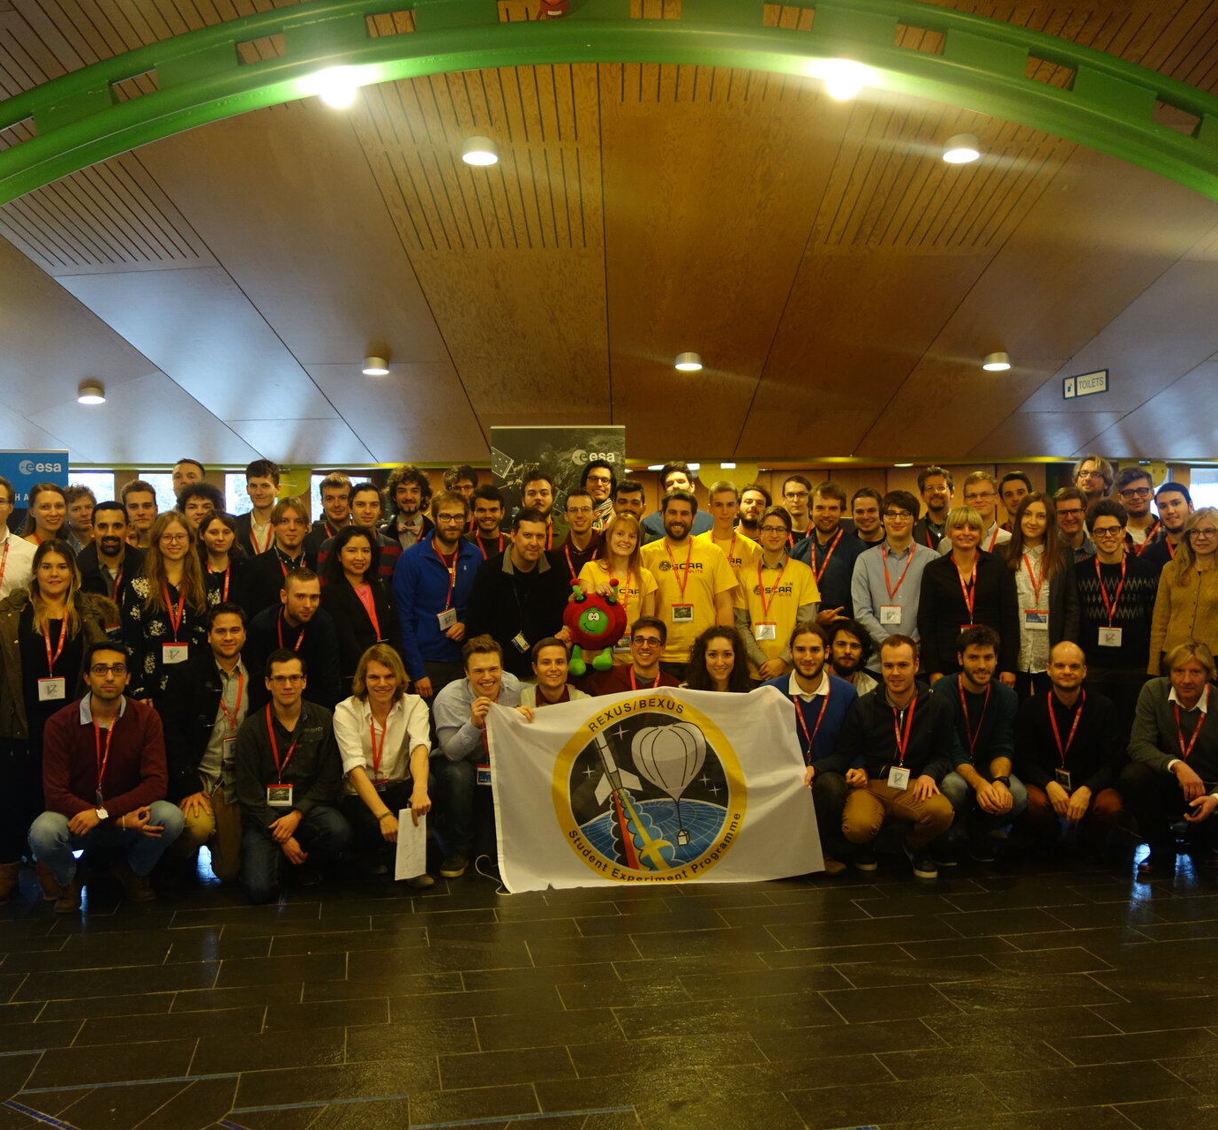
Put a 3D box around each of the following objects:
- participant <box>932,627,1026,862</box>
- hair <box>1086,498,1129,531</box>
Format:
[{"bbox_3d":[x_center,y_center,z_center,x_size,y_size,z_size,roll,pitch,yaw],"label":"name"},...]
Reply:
[{"bbox_3d":[1.805,0.849,6.430,0.490,1.103,0.680,0,2,11],"label":"participant"},{"bbox_3d":[2.583,-0.257,6.830,0.215,0.185,0.225,0,2,14],"label":"hair"}]

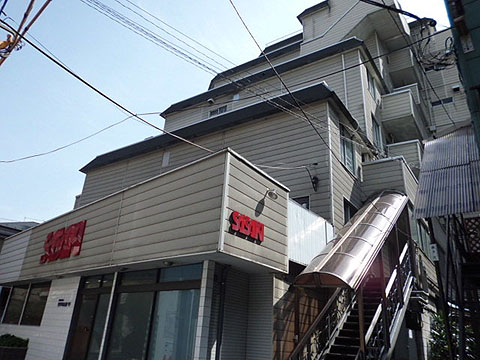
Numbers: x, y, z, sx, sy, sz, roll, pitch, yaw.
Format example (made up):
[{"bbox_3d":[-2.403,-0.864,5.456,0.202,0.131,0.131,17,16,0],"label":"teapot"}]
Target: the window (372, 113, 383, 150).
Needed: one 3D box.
[{"bbox_3d":[7.081,-2.346,18.596,0.120,1.813,1.627,-11,-26,33],"label":"window"}]

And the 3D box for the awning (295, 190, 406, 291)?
[{"bbox_3d":[3.789,1.335,10.851,1.343,0.421,8.330,-11,4,33],"label":"awning"}]

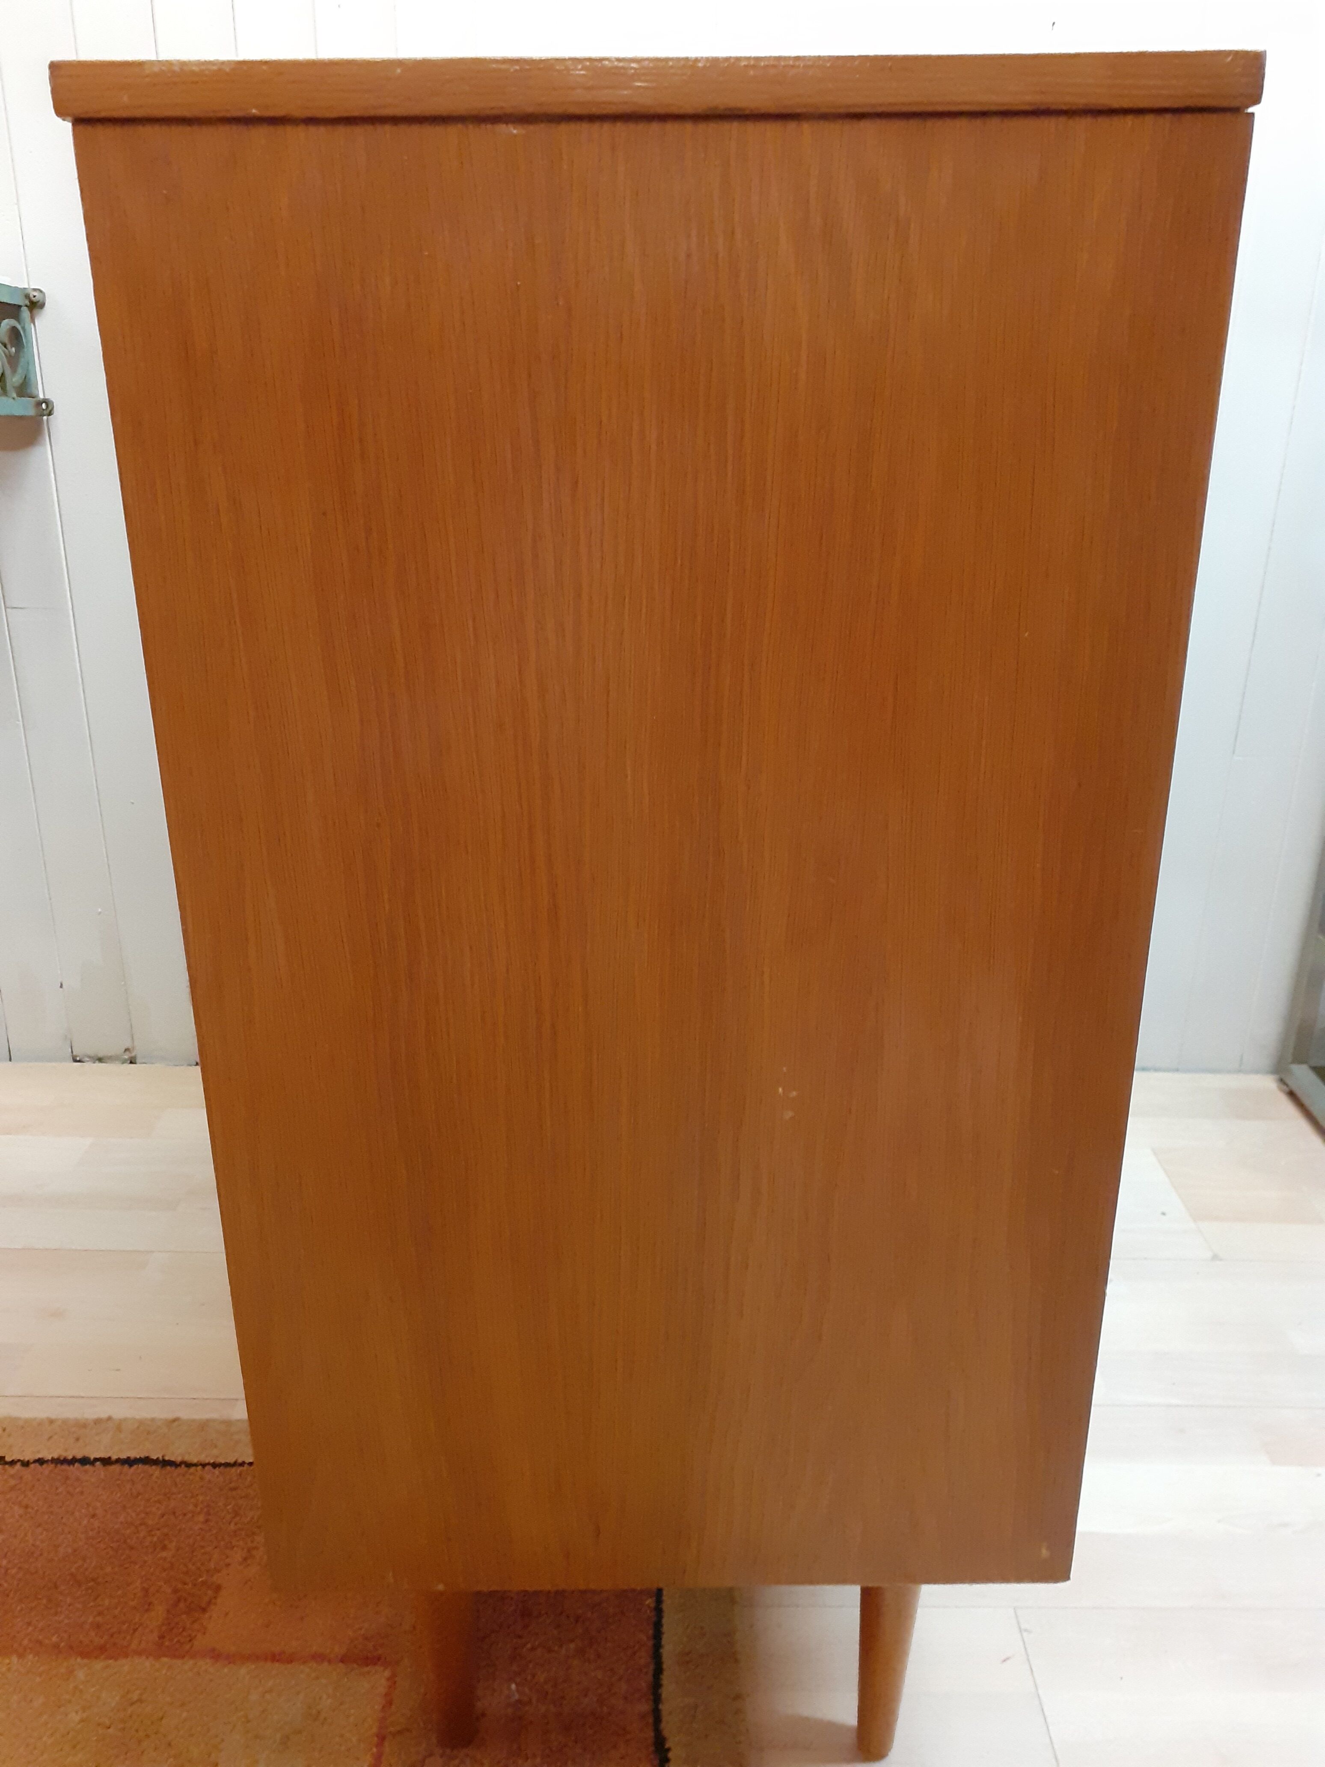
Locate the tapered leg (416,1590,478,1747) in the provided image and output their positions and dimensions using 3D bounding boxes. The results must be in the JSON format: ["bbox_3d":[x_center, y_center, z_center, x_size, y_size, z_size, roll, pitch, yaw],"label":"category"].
[{"bbox_3d":[-0.121,0.429,0.782,0.039,0.168,0.039,-1,20,0],"label":"tapered leg"}]

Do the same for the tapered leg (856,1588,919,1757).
[{"bbox_3d":[0.127,0.430,0.786,0.039,0.176,0.039,-1,20,0],"label":"tapered leg"}]

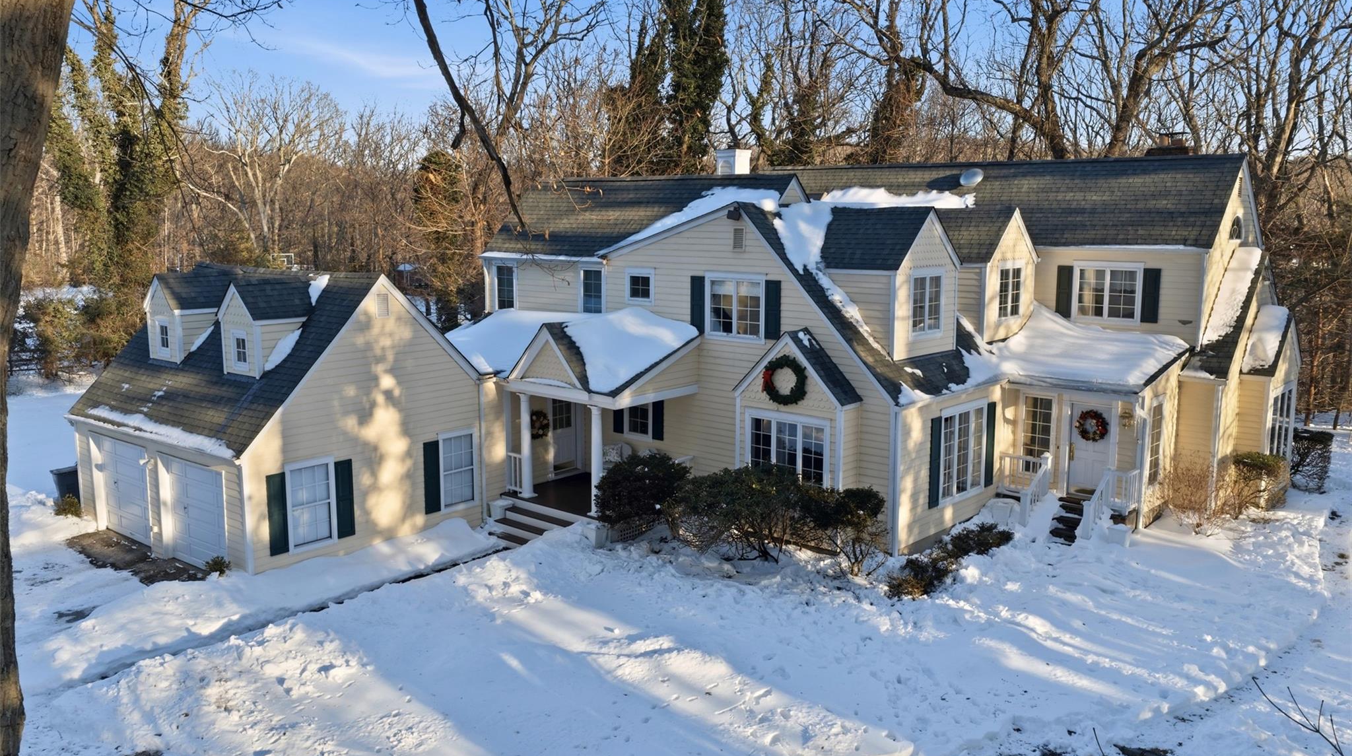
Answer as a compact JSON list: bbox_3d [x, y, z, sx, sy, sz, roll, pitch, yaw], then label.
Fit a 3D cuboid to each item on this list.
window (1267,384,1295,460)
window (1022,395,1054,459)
[{"bbox_3d":[14.576,1.109,25.298,0.120,1.950,2.700,7,11,39],"label":"window"},{"bbox_3d":[8.581,1.368,25.047,0.718,1.869,0.120,7,11,39],"label":"window"}]

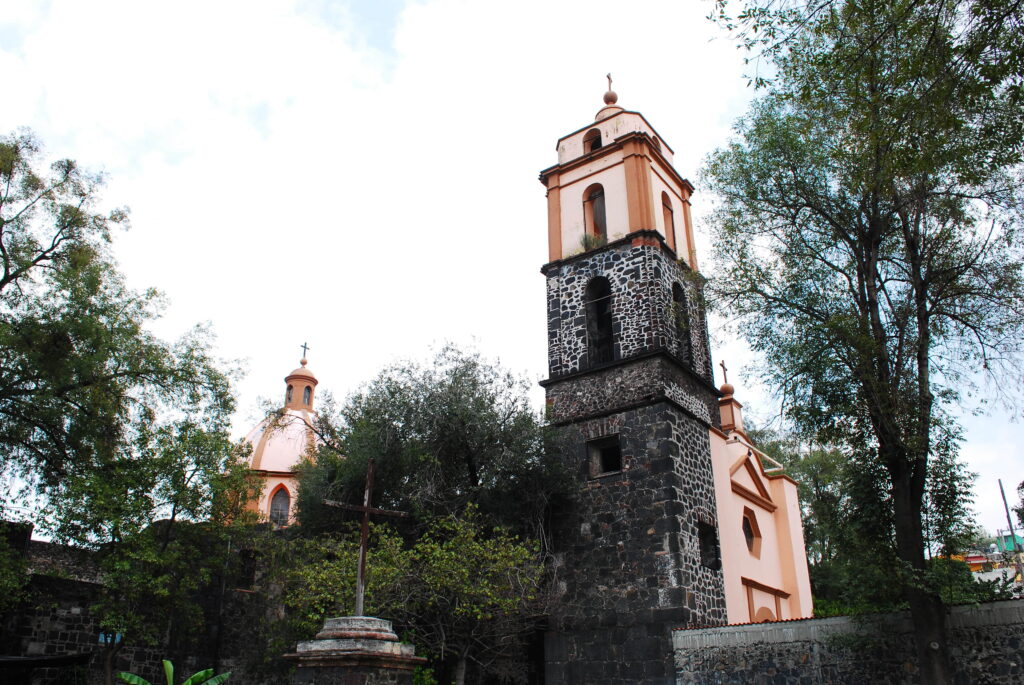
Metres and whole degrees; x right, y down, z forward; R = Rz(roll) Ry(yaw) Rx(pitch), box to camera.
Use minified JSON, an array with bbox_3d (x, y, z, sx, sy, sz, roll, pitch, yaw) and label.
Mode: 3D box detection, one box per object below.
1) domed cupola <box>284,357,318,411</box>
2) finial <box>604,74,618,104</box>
[{"bbox_3d":[-13.670,2.707,49.789,2.160,3.810,2.160,-16,-30,33],"label":"domed cupola"},{"bbox_3d":[4.512,-11.698,35.418,0.640,1.910,0.640,-16,-30,33],"label":"finial"}]

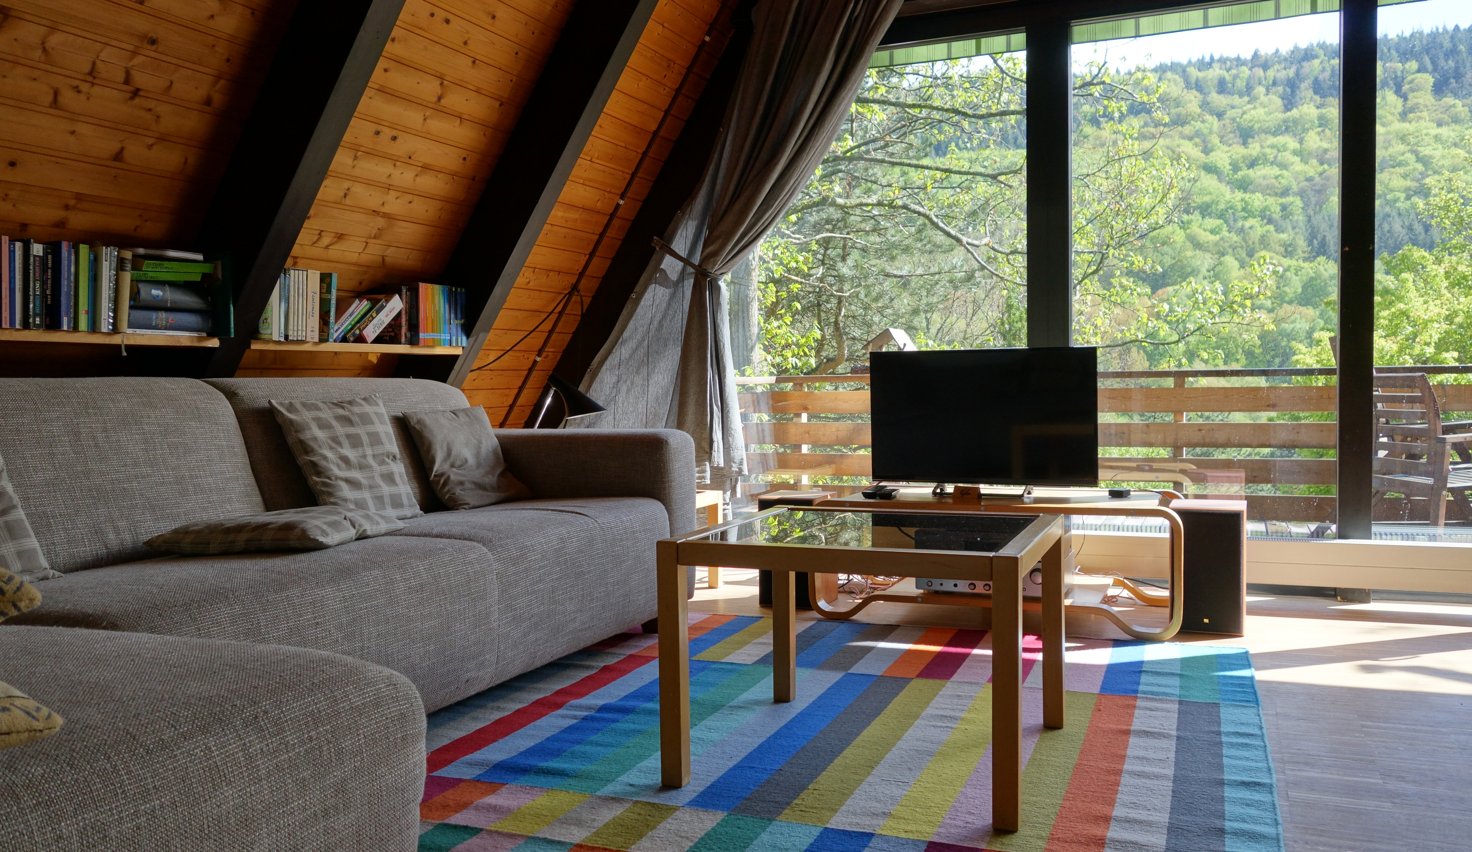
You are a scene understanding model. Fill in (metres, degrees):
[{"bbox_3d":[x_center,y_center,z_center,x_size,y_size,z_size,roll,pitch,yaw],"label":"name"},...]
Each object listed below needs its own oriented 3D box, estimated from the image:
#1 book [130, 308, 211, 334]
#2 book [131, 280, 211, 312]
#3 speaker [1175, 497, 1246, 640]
[{"bbox_3d":[-1.414,-0.248,2.748,0.165,0.047,0.239,0,3,22],"label":"book"},{"bbox_3d":[-1.406,-0.308,2.755,0.155,0.060,0.218,0,3,22],"label":"book"},{"bbox_3d":[1.444,0.425,3.510,0.202,0.370,0.259,0,3,22],"label":"speaker"}]

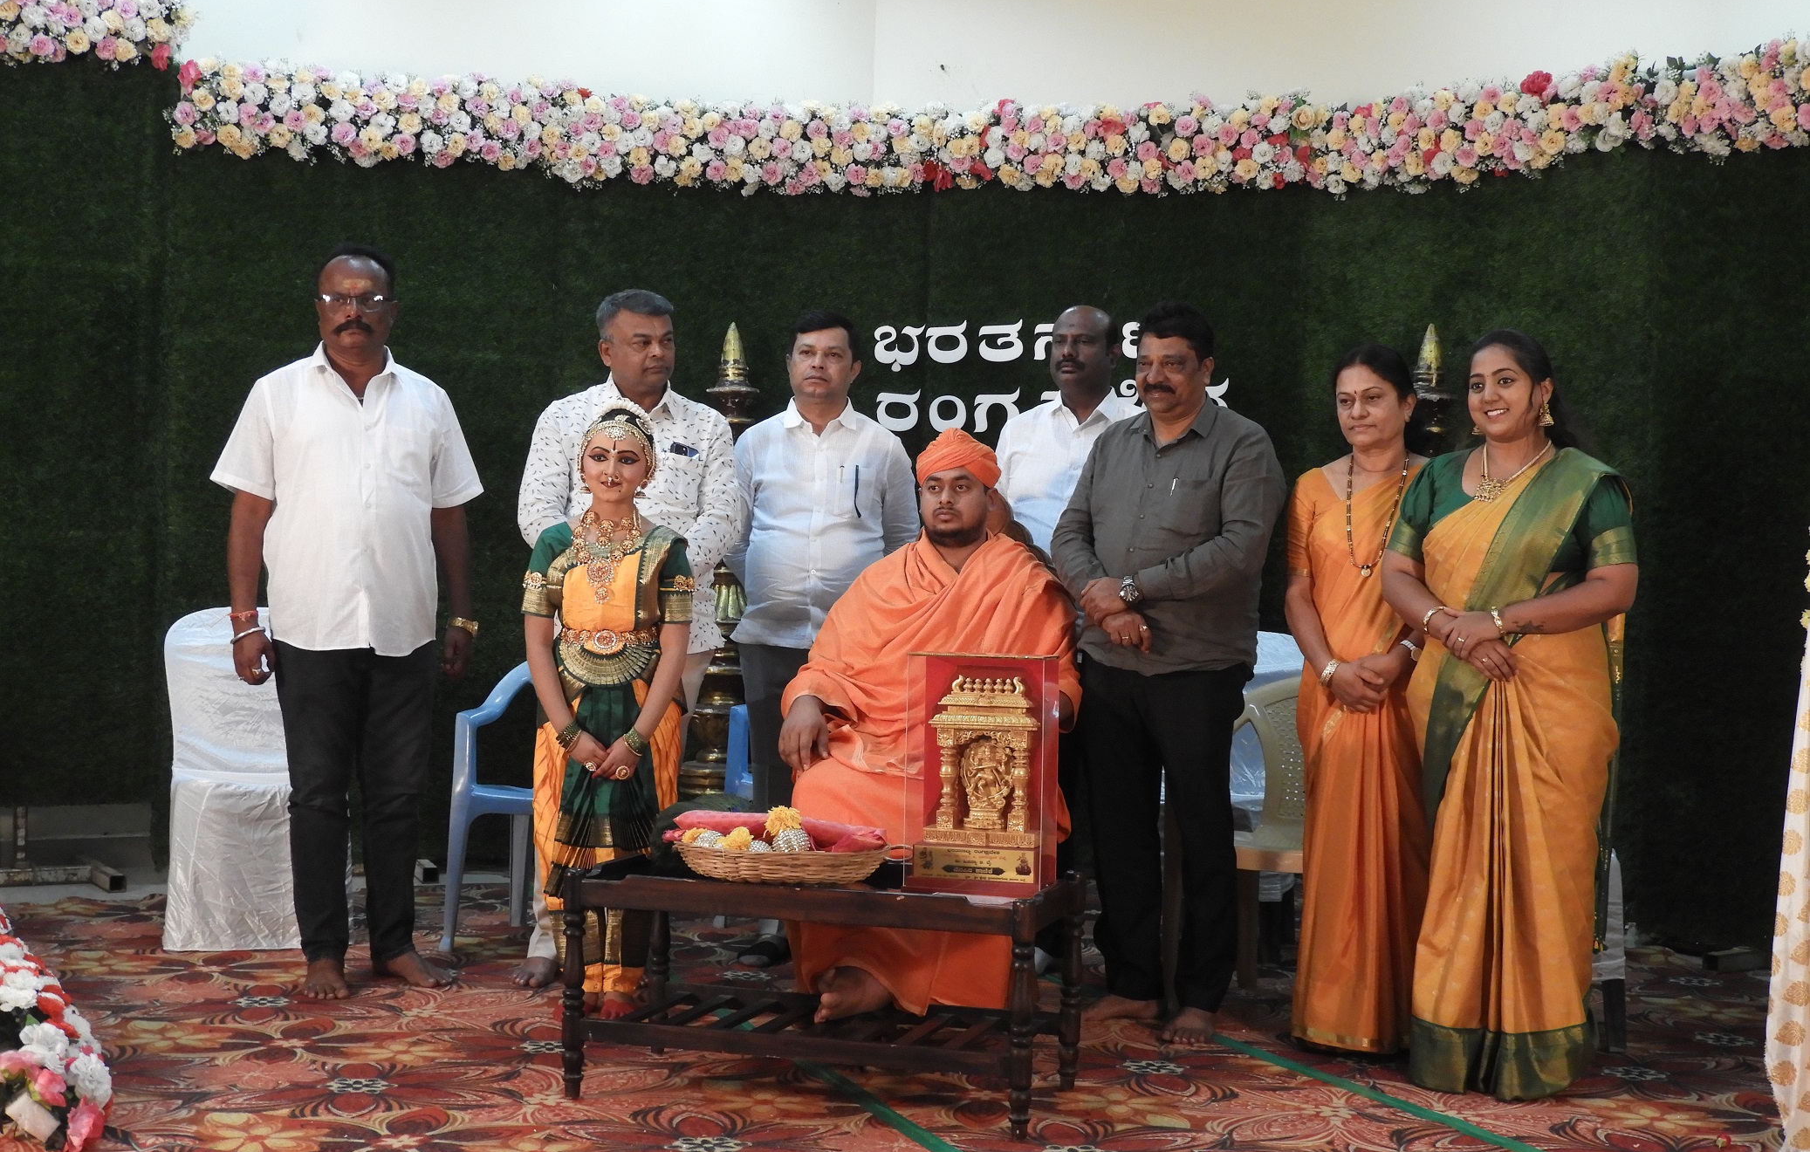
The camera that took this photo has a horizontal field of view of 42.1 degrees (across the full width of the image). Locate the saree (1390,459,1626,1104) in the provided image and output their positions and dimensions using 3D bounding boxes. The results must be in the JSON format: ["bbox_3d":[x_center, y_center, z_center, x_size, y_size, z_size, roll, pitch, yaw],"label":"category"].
[{"bbox_3d":[1.281,0.403,4.998,0.490,1.342,0.400,2,3,29],"label":"saree"}]

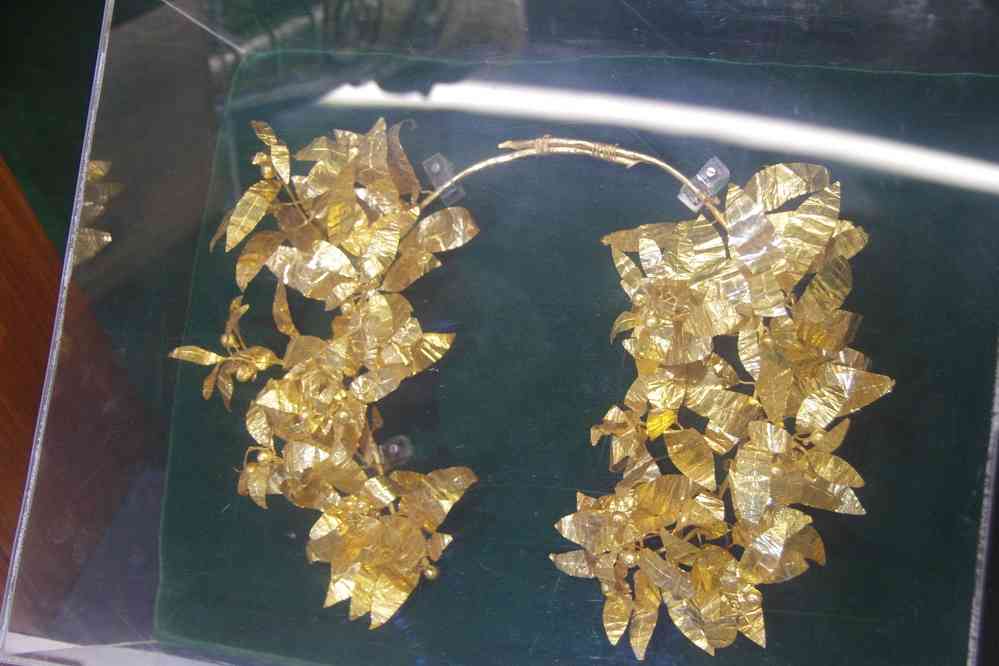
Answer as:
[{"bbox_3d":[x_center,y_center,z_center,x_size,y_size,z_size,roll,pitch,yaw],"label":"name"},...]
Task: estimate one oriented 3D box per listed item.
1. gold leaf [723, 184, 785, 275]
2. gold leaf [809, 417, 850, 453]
[{"bbox_3d":[0.119,-0.048,0.741,0.023,0.008,0.046,-24,80,11],"label":"gold leaf"},{"bbox_3d":[0.147,0.046,0.717,0.022,0.006,0.012,-39,75,7],"label":"gold leaf"}]

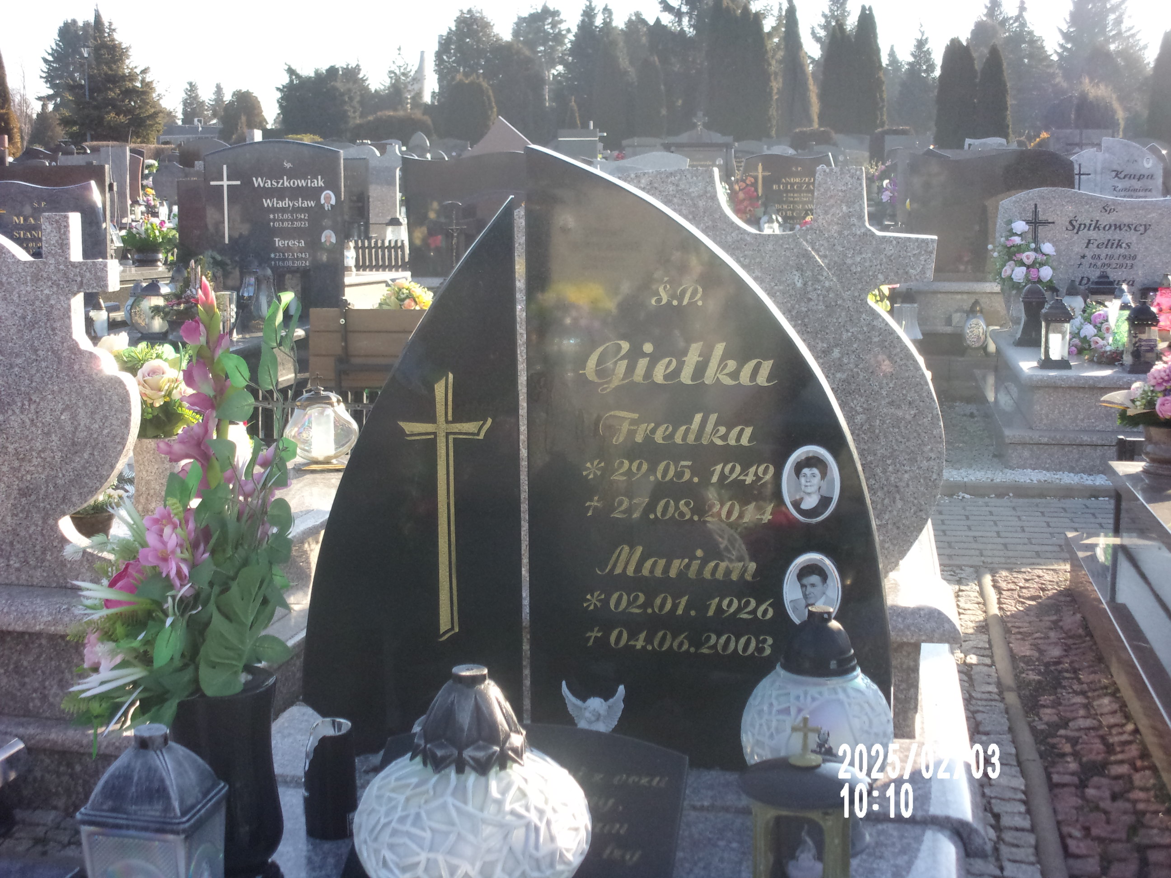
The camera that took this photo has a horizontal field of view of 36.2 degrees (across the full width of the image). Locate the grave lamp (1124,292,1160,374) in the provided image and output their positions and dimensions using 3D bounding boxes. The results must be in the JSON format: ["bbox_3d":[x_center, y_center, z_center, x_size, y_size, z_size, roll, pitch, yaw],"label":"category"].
[{"bbox_3d":[2.485,-0.468,7.973,0.162,0.345,0.162,1,9,9],"label":"grave lamp"}]

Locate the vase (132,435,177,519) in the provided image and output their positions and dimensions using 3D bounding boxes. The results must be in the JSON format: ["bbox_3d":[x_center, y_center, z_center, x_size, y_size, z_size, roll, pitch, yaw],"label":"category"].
[{"bbox_3d":[-1.136,0.122,4.731,0.132,0.245,0.132,1,9,9],"label":"vase"}]

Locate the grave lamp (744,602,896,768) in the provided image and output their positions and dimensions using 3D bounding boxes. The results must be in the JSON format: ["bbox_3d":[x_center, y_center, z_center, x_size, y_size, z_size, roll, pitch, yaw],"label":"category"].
[{"bbox_3d":[0.338,0.417,2.593,0.222,0.348,0.222,0,9,0],"label":"grave lamp"}]

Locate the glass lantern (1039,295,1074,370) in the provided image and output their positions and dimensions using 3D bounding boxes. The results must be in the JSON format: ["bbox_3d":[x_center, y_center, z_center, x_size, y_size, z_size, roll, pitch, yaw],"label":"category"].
[{"bbox_3d":[2.146,-0.489,8.144,0.147,0.327,0.147,1,9,9],"label":"glass lantern"}]

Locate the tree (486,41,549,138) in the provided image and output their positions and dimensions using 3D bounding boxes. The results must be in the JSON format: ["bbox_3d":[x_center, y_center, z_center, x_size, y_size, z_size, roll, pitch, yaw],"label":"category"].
[{"bbox_3d":[-2.106,-9.980,54.668,1.993,4.240,1.993,0,9,0],"label":"tree"}]

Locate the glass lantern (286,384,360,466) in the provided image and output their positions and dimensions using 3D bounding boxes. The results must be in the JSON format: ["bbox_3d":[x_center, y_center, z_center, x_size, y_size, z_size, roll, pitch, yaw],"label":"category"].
[{"bbox_3d":[-0.833,-0.050,5.629,0.238,0.267,0.215,-2,9,-12],"label":"glass lantern"}]

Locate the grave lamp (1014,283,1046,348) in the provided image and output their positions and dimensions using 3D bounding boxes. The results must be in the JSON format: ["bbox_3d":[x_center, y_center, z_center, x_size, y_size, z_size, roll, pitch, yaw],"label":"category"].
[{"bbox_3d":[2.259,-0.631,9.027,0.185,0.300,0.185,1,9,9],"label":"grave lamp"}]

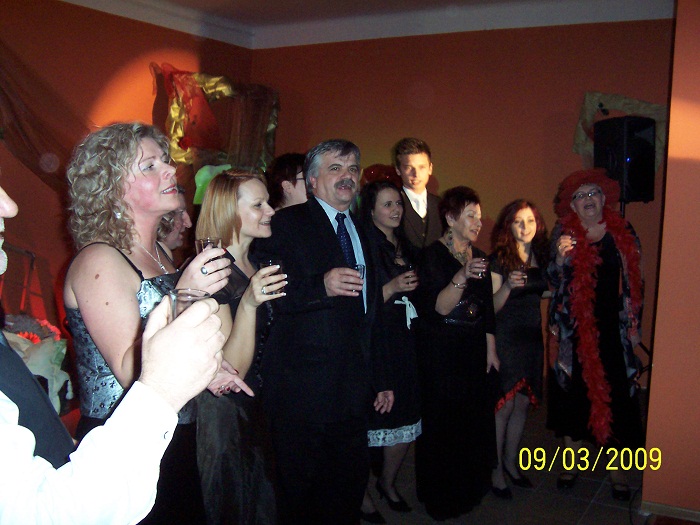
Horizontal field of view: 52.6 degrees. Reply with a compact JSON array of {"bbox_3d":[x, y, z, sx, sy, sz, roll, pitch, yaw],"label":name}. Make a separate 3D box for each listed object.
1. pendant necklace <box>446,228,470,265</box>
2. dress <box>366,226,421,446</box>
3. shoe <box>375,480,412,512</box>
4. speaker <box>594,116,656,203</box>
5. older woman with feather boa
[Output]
[{"bbox_3d":[0.525,-0.077,3.400,0.140,0.165,0.120,-4,9,-39],"label":"pendant necklace"},{"bbox_3d":[0.178,0.370,3.450,0.410,1.070,0.310,-5,10,-43],"label":"dress"},{"bbox_3d":[0.230,1.190,3.600,0.225,0.115,0.085,7,9,38],"label":"shoe"},{"bbox_3d":[1.923,-0.706,4.950,0.340,0.590,0.320,-3,8,-30],"label":"speaker"},{"bbox_3d":[1.280,0.380,3.740,0.510,1.710,0.390,3,7,14],"label":"older woman with feather boa"}]

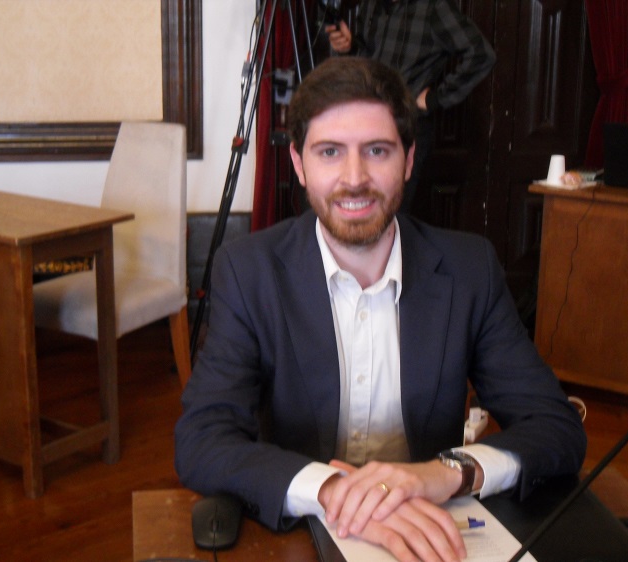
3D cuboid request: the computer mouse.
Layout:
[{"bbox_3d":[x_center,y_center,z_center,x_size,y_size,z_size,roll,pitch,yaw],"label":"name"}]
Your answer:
[{"bbox_3d":[-0.121,0.294,1.427,0.062,0.037,0.106,0,14,-3],"label":"computer mouse"}]

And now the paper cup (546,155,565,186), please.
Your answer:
[{"bbox_3d":[0.842,-0.384,3.981,0.070,0.100,0.070,1,14,0],"label":"paper cup"}]

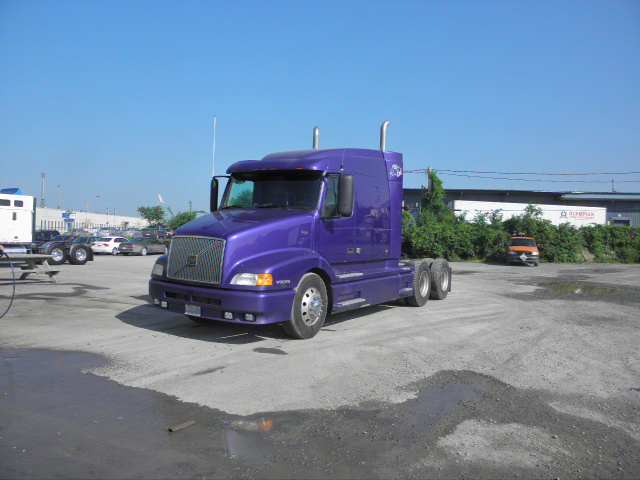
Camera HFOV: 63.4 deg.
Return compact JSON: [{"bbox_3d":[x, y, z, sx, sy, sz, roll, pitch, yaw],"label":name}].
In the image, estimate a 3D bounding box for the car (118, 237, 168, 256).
[{"bbox_3d":[-13.995,0.434,42.192,1.800,1.450,4.800,1,1,22],"label":"car"}]

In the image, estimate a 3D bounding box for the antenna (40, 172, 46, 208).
[{"bbox_3d":[-85.455,-15.298,160.000,1.500,11.200,1.500,0,1,-28],"label":"antenna"}]

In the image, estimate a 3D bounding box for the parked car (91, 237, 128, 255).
[{"bbox_3d":[-17.045,0.411,42.992,1.760,1.450,4.500,1,1,9],"label":"parked car"}]

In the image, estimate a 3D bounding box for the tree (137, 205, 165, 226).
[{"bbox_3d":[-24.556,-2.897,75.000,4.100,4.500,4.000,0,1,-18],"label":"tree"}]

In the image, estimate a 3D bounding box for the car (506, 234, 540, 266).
[{"bbox_3d":[11.860,0.645,30.645,1.820,1.700,4.900,1,1,16],"label":"car"}]

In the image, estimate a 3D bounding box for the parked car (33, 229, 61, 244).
[{"bbox_3d":[-33.000,-0.450,62.000,1.850,1.600,4.600,0,1,3],"label":"parked car"}]

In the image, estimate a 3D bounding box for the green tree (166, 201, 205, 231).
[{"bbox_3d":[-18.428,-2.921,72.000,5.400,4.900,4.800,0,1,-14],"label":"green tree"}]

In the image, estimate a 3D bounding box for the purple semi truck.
[{"bbox_3d":[0.333,-0.521,10.862,2.750,3.980,8.000,3,2,33],"label":"purple semi truck"}]

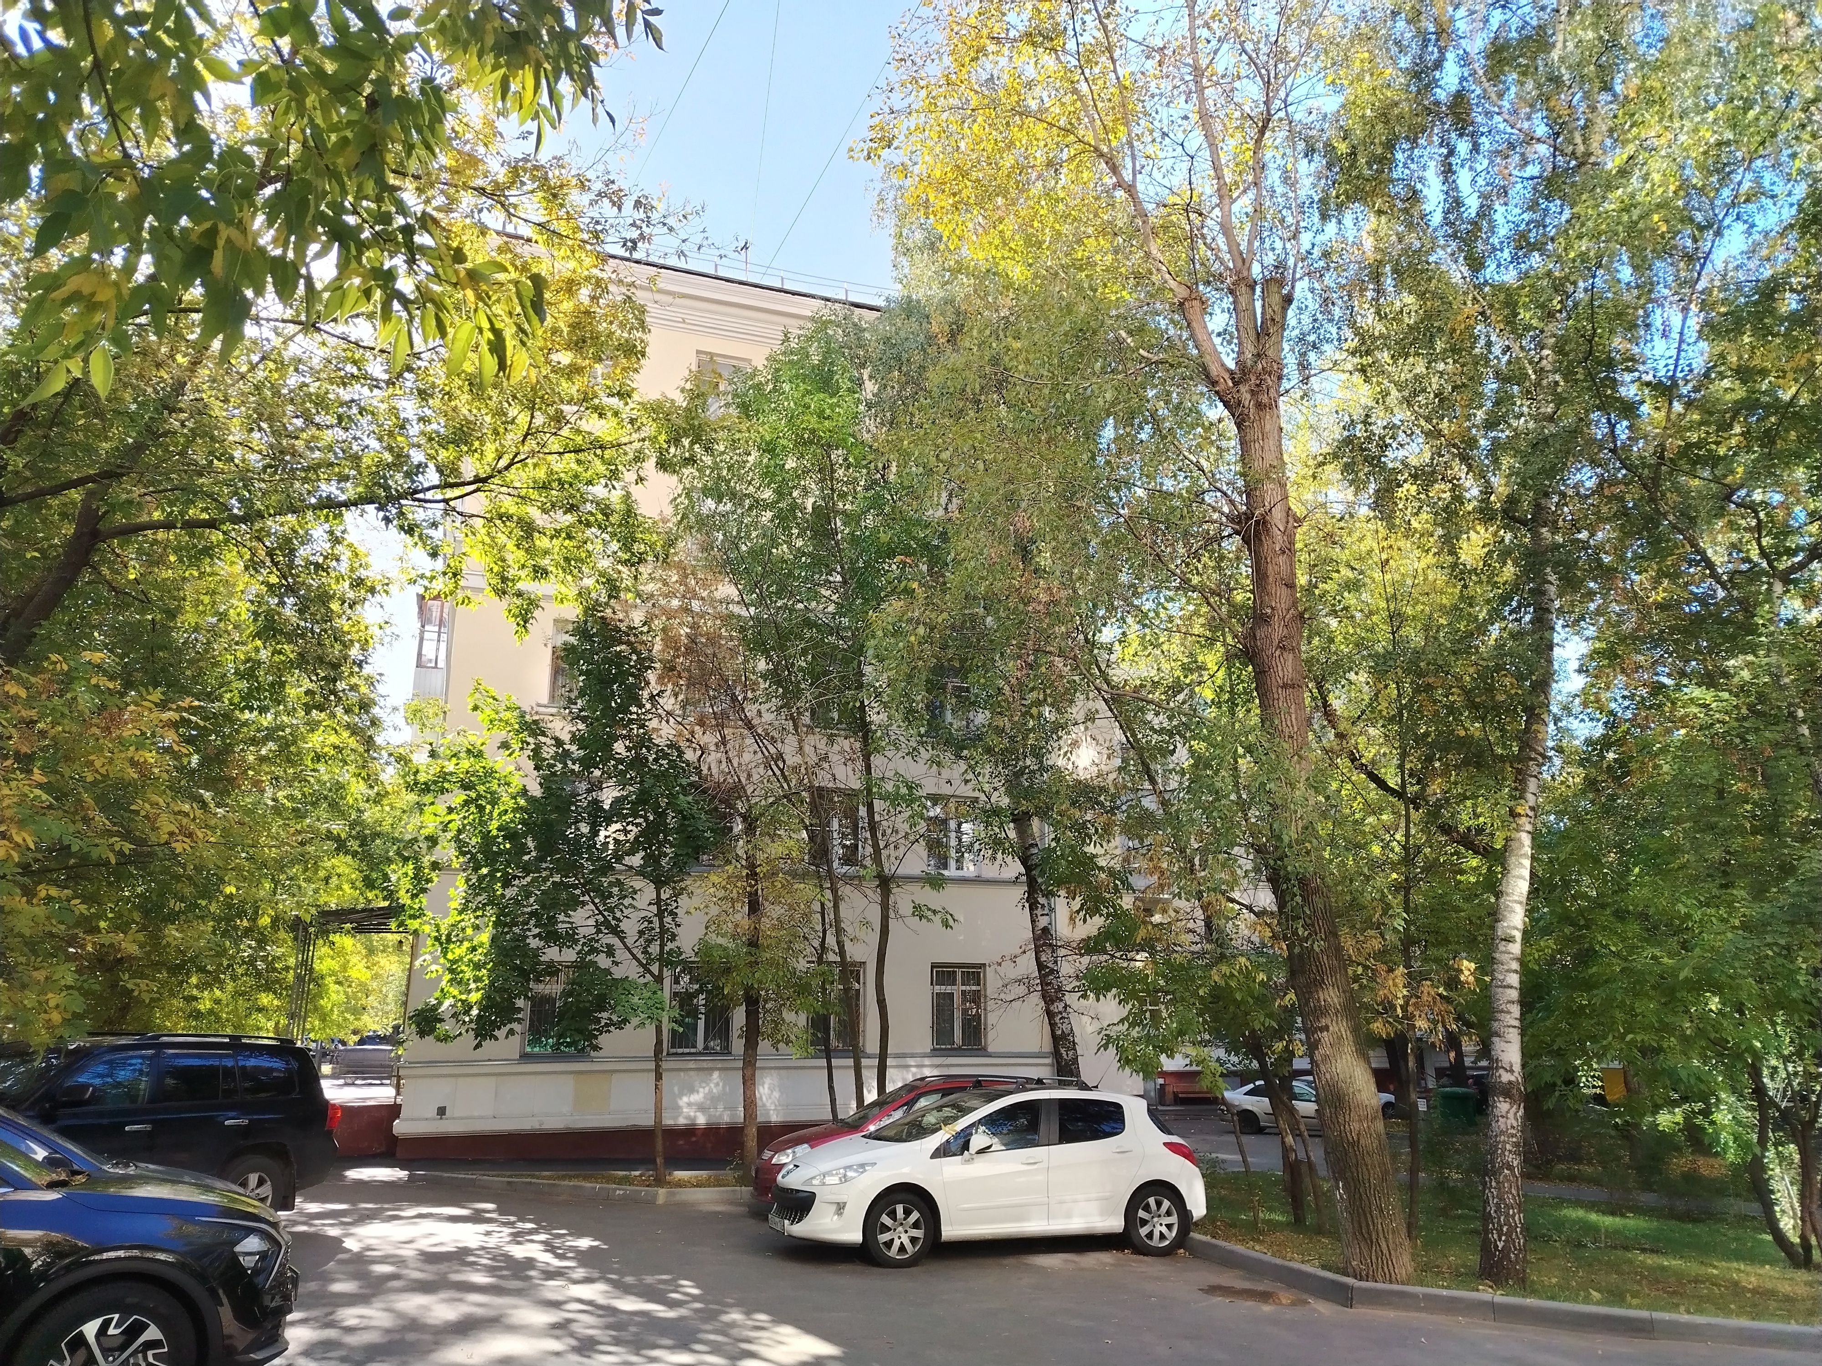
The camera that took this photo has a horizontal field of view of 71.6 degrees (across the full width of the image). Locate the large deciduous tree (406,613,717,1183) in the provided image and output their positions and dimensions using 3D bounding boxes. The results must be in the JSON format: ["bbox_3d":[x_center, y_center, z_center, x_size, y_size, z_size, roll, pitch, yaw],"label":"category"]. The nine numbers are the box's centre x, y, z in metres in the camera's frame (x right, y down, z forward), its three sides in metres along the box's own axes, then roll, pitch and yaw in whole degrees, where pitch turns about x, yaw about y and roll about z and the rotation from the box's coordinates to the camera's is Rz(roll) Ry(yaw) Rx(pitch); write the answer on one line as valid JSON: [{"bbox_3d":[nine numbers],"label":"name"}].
[{"bbox_3d":[-5.189,3.022,19.126,4.600,8.500,4.400,0,-16,0],"label":"large deciduous tree"}]

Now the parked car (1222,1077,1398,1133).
[{"bbox_3d":[10.459,11.223,33.694,4.450,1.430,1.750,-5,-17,17],"label":"parked car"}]

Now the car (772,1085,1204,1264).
[{"bbox_3d":[0.819,4.897,12.749,4.270,1.520,1.820,5,-17,-17],"label":"car"}]

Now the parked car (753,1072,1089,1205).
[{"bbox_3d":[0.392,5.549,15.151,4.220,1.620,1.770,5,-17,-17],"label":"parked car"}]

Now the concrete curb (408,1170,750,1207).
[{"bbox_3d":[-5.364,7.238,18.329,7.300,0.200,1.000,-11,-19,32],"label":"concrete curb"}]

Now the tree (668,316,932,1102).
[{"bbox_3d":[-1.798,0.443,20.502,4.400,14.200,4.400,0,-16,0],"label":"tree"}]

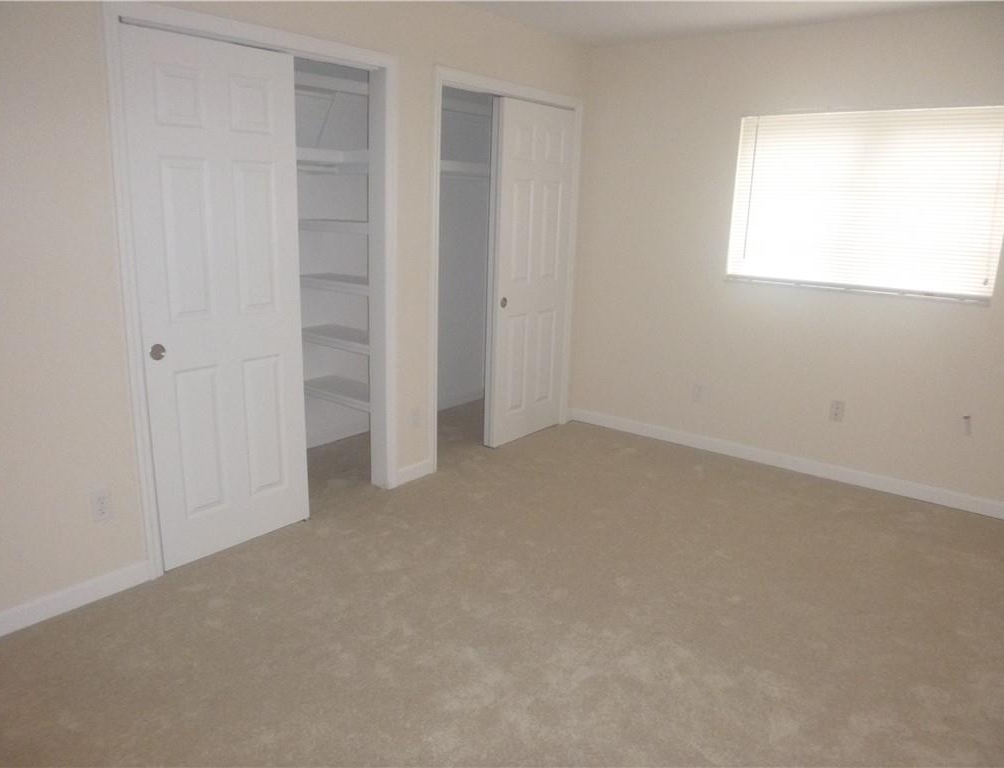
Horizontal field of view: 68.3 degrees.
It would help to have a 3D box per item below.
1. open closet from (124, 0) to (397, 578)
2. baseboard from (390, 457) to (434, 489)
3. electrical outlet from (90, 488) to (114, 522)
[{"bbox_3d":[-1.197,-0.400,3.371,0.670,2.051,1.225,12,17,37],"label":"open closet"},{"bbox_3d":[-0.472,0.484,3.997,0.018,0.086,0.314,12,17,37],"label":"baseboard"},{"bbox_3d":[-1.458,0.445,2.703,0.011,0.115,0.070,12,17,37],"label":"electrical outlet"}]

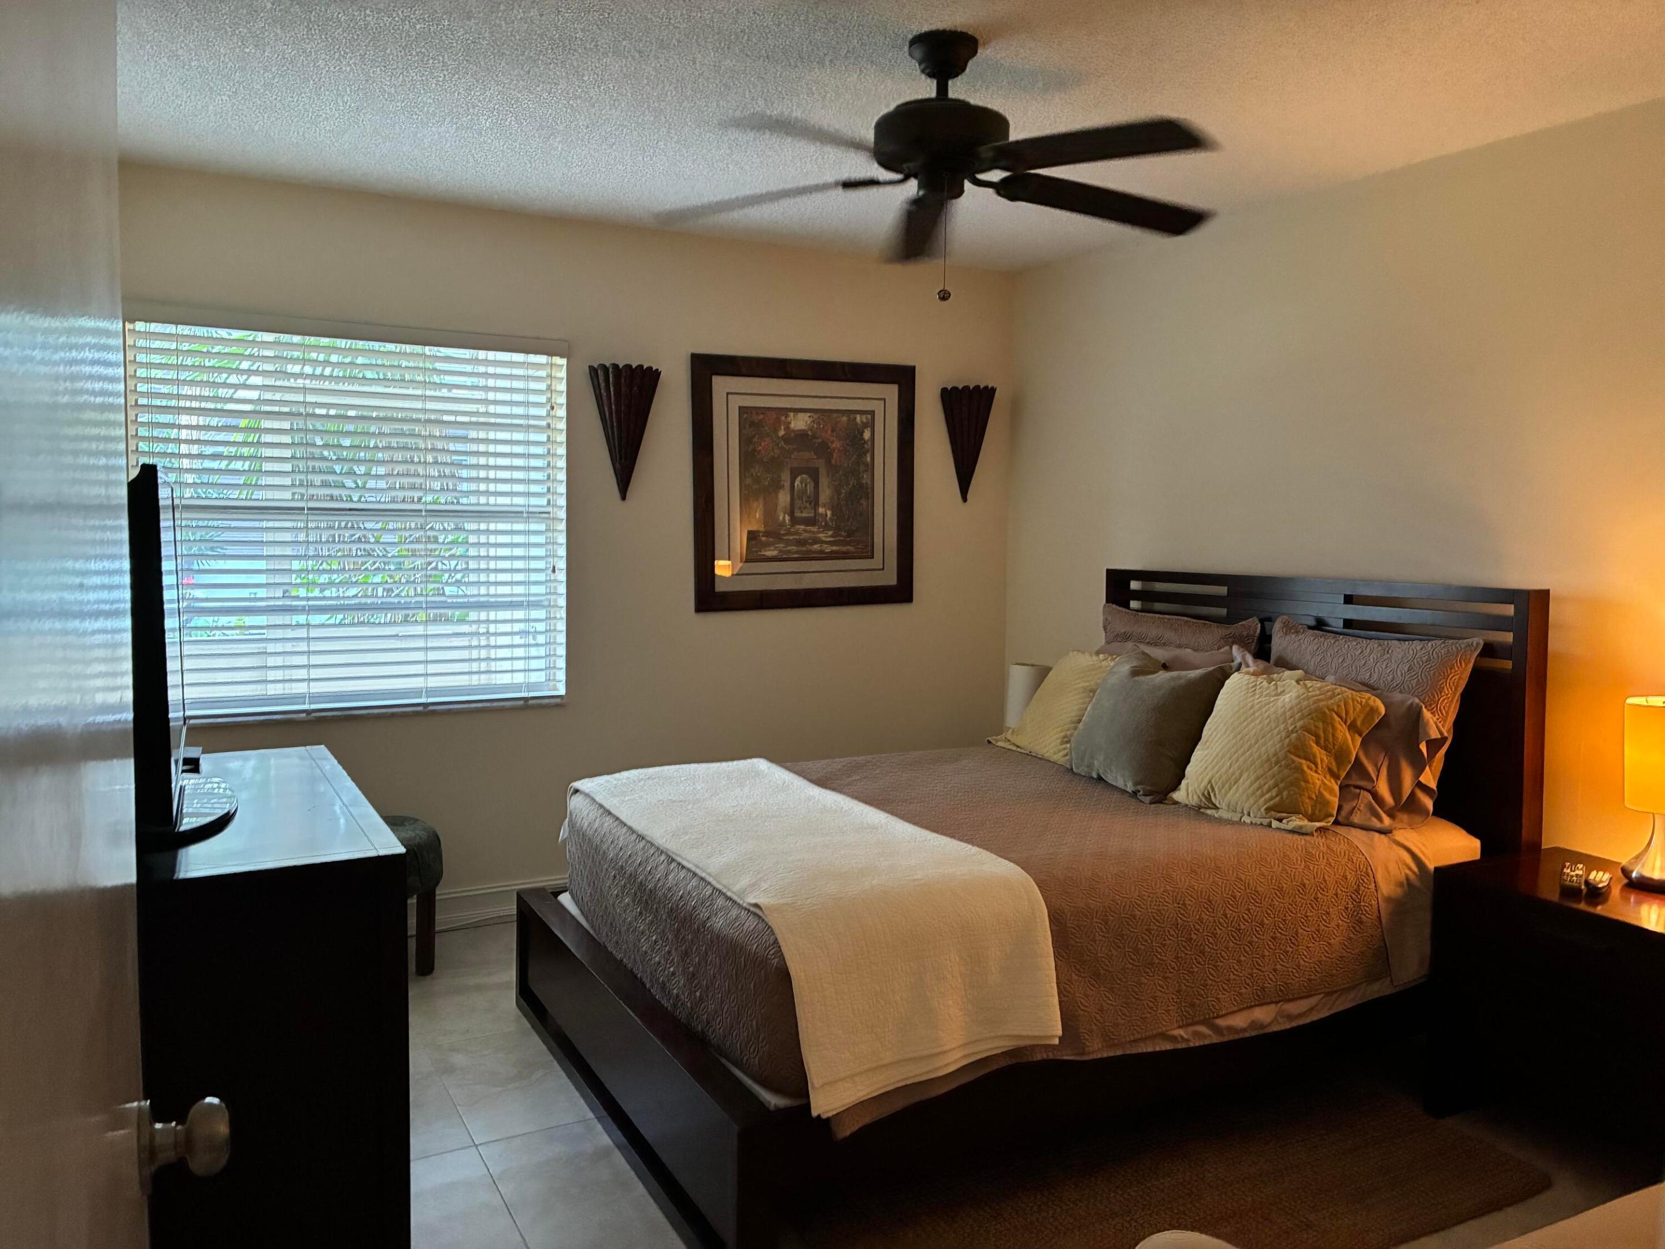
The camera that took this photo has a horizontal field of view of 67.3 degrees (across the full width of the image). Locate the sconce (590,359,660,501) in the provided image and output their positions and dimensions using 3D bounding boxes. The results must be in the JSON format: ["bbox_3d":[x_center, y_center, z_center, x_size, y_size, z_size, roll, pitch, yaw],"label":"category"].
[{"bbox_3d":[-0.720,-0.674,4.437,0.265,0.475,0.095,-2,6,-28],"label":"sconce"}]

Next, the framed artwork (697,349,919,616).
[{"bbox_3d":[-0.093,-0.537,4.822,0.955,0.945,0.040,-2,6,-28],"label":"framed artwork"}]

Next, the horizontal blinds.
[{"bbox_3d":[-1.518,-0.335,4.056,1.340,1.240,0.075,-2,6,-28],"label":"horizontal blinds"}]

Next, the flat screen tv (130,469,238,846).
[{"bbox_3d":[-1.296,0.046,2.417,0.240,0.660,1.060,-2,6,-27],"label":"flat screen tv"}]

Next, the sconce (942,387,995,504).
[{"bbox_3d":[0.577,-0.729,5.136,0.265,0.475,0.095,-2,6,-28],"label":"sconce"}]

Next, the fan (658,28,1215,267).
[{"bbox_3d":[0.240,-1.084,2.700,1.280,0.345,1.280,-2,6,-28],"label":"fan"}]

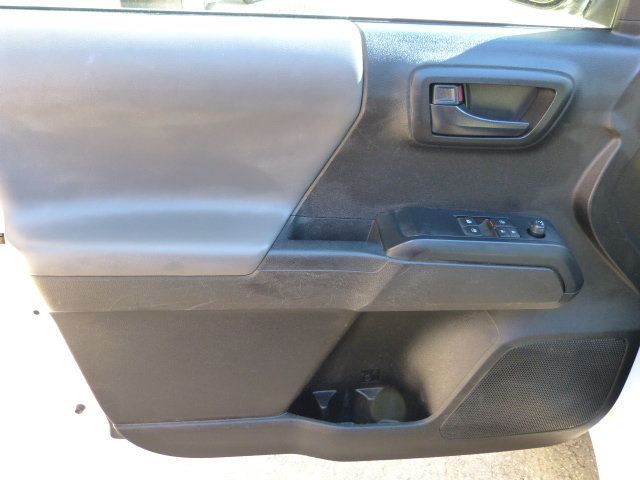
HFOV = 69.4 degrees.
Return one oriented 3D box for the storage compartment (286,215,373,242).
[{"bbox_3d":[0.015,-0.010,0.598,0.105,0.030,0.045,-2,31,-3],"label":"storage compartment"}]

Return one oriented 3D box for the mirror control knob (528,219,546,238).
[{"bbox_3d":[0.272,-0.014,0.578,0.020,0.016,0.020,-2,35,-3],"label":"mirror control knob"}]

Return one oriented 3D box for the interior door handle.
[{"bbox_3d":[0.191,-0.141,0.549,0.108,0.035,0.030,-2,31,-3],"label":"interior door handle"}]

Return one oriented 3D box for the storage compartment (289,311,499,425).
[{"bbox_3d":[0.106,0.204,0.718,0.295,0.220,0.085,-2,31,-3],"label":"storage compartment"}]

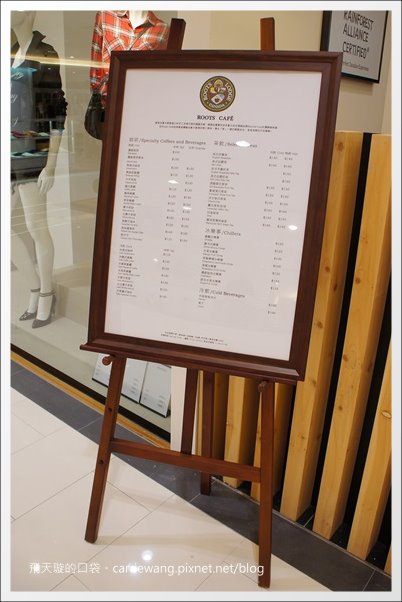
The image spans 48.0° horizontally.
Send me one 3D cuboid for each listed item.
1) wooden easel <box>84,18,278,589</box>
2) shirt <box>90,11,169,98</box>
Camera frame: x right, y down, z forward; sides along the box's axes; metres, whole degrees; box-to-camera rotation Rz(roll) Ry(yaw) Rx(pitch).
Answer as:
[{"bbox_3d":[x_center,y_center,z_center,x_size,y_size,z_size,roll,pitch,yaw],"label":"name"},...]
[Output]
[{"bbox_3d":[-0.008,0.020,1.217,0.572,1.426,0.344,7,19,13],"label":"wooden easel"},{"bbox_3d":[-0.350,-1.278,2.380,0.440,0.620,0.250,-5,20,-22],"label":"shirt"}]

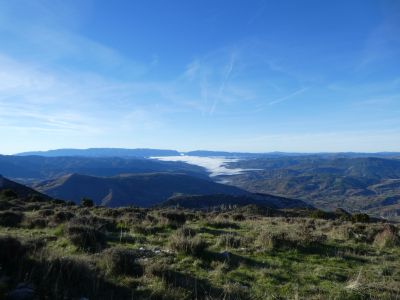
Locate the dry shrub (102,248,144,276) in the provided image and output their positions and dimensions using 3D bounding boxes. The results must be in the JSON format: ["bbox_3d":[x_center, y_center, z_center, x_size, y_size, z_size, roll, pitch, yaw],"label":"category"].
[{"bbox_3d":[-1.328,1.910,4.750,0.685,0.483,0.617,0,0,0],"label":"dry shrub"}]

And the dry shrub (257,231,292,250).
[{"bbox_3d":[1.800,2.187,6.700,0.870,0.454,0.739,0,0,0],"label":"dry shrub"}]

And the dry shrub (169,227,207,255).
[{"bbox_3d":[-0.275,1.991,6.100,0.836,0.579,0.752,0,0,0],"label":"dry shrub"}]

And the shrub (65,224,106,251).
[{"bbox_3d":[-2.519,1.947,6.100,0.924,0.579,0.785,0,0,0],"label":"shrub"}]

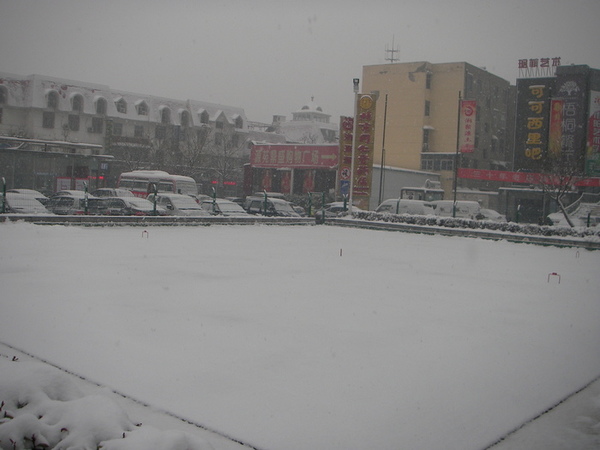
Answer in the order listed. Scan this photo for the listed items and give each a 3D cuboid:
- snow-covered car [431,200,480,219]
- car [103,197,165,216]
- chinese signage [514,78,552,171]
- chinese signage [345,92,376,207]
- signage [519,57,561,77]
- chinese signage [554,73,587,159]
[{"bbox_3d":[12.748,-1.018,54.000,1.580,1.920,3.950,0,4,-44],"label":"snow-covered car"},{"bbox_3d":[-7.958,-0.548,29.700,1.740,1.460,4.500,0,4,-44],"label":"car"},{"bbox_3d":[23.324,-10.041,65.814,3.588,9.166,0.300,5,3,40],"label":"chinese signage"},{"bbox_3d":[5.495,-5.976,57.000,1.650,10.600,0.550,4,3,28],"label":"chinese signage"},{"bbox_3d":[23.757,-15.598,65.459,4.215,2.081,0.250,5,3,40],"label":"signage"},{"bbox_3d":[26.075,-10.603,63.493,2.965,8.363,0.300,5,3,40],"label":"chinese signage"}]

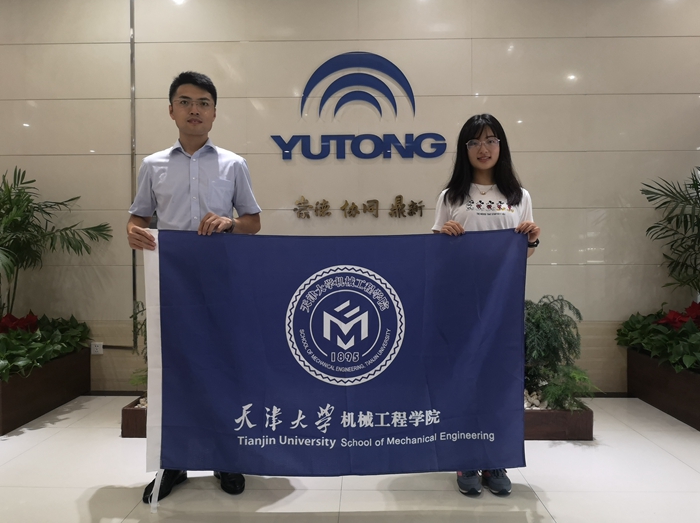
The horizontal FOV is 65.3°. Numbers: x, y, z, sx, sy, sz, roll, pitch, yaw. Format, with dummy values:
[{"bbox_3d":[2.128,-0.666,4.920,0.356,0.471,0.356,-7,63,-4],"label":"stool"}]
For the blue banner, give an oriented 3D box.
[{"bbox_3d":[-0.055,0.365,2.189,1.510,0.970,0.100,0,1,2],"label":"blue banner"}]

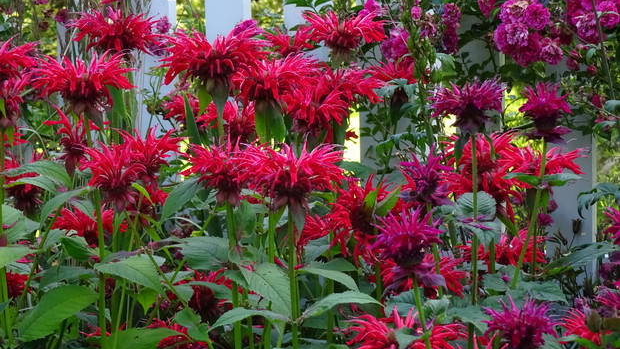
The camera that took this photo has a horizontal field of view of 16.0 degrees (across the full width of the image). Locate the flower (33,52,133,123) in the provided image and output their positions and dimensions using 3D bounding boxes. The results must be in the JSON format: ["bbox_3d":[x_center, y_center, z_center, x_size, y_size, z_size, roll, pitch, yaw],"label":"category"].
[{"bbox_3d":[-0.209,-0.083,2.020,0.092,0.059,0.092,-1,3,0],"label":"flower"}]

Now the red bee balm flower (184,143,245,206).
[{"bbox_3d":[-0.085,0.000,2.070,0.070,0.060,0.070,0,5,0],"label":"red bee balm flower"}]

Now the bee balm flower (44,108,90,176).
[{"bbox_3d":[-0.241,-0.032,2.200,0.050,0.067,0.047,0,5,0],"label":"bee balm flower"}]

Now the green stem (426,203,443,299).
[{"bbox_3d":[0.121,0.073,2.120,0.006,0.093,0.006,-6,0,0],"label":"green stem"}]

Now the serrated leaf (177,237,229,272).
[{"bbox_3d":[-0.108,0.079,2.200,0.062,0.018,0.038,14,53,19],"label":"serrated leaf"}]

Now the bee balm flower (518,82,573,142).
[{"bbox_3d":[0.246,-0.065,2.300,0.056,0.062,0.056,0,3,0],"label":"bee balm flower"}]

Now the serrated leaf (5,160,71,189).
[{"bbox_3d":[-0.260,0.000,2.100,0.067,0.019,0.033,23,34,9],"label":"serrated leaf"}]

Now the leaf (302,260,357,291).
[{"bbox_3d":[0.018,0.093,2.020,0.060,0.016,0.027,26,22,18],"label":"leaf"}]

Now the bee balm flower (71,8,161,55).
[{"bbox_3d":[-0.194,-0.139,2.200,0.090,0.054,0.090,-1,3,0],"label":"bee balm flower"}]

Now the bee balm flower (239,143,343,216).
[{"bbox_3d":[-0.018,0.004,2.000,0.094,0.066,0.090,0,5,0],"label":"bee balm flower"}]

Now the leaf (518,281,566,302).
[{"bbox_3d":[0.231,0.117,2.200,0.053,0.014,0.035,23,29,17],"label":"leaf"}]

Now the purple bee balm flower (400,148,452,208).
[{"bbox_3d":[0.119,0.004,2.250,0.054,0.060,0.054,0,3,0],"label":"purple bee balm flower"}]

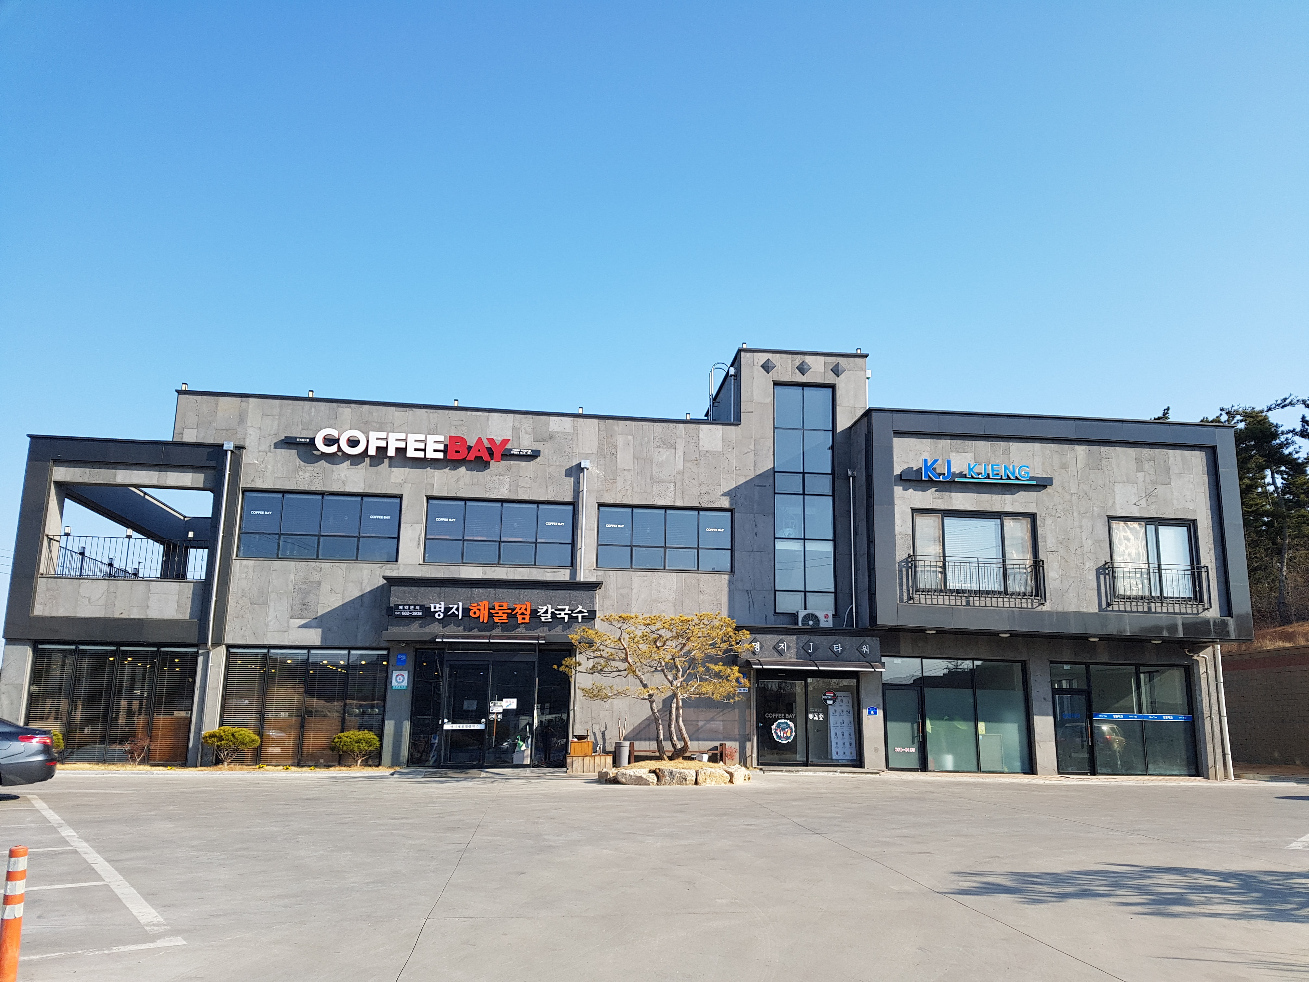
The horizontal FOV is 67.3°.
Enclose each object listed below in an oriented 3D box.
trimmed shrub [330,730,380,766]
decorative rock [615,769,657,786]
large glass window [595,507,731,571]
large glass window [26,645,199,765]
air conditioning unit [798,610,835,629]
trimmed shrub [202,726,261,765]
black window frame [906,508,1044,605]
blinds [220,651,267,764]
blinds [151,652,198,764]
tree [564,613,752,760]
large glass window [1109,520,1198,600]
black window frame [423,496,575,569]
[{"bbox_3d":[-6.542,5.634,21.539,1.098,0.807,0.988,2,-11,-6],"label":"trimmed shrub"},{"bbox_3d":[-0.379,5.541,19.085,0.807,0.283,0.500,2,-13,-6],"label":"decorative rock"},{"bbox_3d":[0.239,1.143,22.973,3.162,1.483,0.150,2,-12,-6],"label":"large glass window"},{"bbox_3d":[-12.056,4.755,21.867,3.478,2.572,0.150,2,-11,-6],"label":"large glass window"},{"bbox_3d":[3.821,3.194,23.530,0.860,0.605,0.320,2,-13,-6],"label":"air conditioning unit"},{"bbox_3d":[-9.159,5.520,21.270,1.261,0.885,1.135,2,-11,-6],"label":"trimmed shrub"},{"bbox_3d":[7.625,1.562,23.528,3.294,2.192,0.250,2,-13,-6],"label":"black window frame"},{"bbox_3d":[-9.271,4.876,22.225,0.809,2.462,0.050,2,-11,-6],"label":"blinds"},{"bbox_3d":[-10.782,4.837,22.065,0.798,2.472,0.050,2,-11,-6],"label":"blinds"},{"bbox_3d":[0.093,4.185,21.189,4.098,3.127,3.200,2,-13,-6],"label":"tree"},{"bbox_3d":[12.202,1.646,24.124,2.259,2.001,0.150,2,-13,-6],"label":"large glass window"},{"bbox_3d":[-3.699,1.021,23.628,3.549,1.675,0.150,2,-13,-6],"label":"black window frame"}]

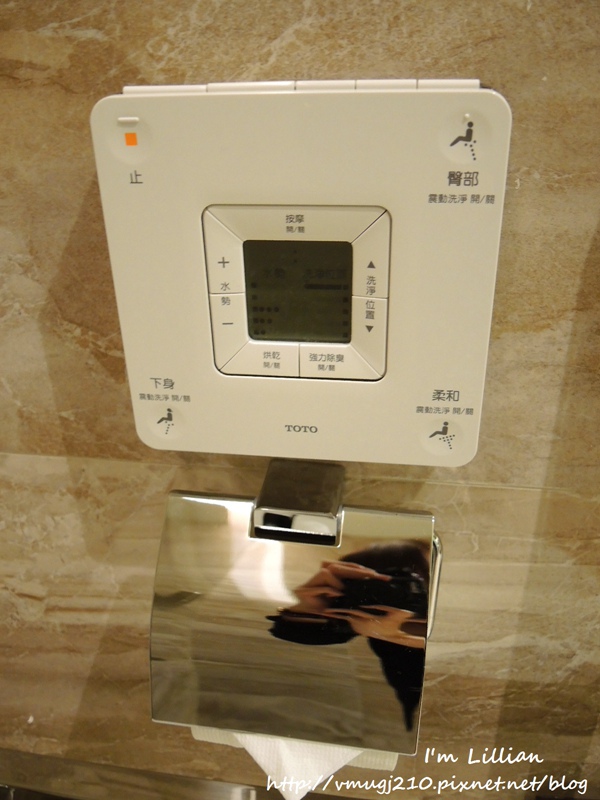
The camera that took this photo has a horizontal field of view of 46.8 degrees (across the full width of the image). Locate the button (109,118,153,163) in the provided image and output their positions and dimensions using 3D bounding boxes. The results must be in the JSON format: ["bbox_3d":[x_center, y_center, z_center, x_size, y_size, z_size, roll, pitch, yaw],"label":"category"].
[{"bbox_3d":[-0.073,-0.112,0.297,0.021,0.021,0.003,3,27,8],"label":"button"}]

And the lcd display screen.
[{"bbox_3d":[-0.001,-0.049,0.317,0.049,0.048,0.003,3,27,8],"label":"lcd display screen"}]

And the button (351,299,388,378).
[{"bbox_3d":[0.032,-0.028,0.322,0.017,0.040,0.004,3,27,8],"label":"button"}]

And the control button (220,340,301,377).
[{"bbox_3d":[-0.020,-0.020,0.335,0.040,0.018,0.004,3,27,8],"label":"control button"}]

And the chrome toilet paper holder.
[{"bbox_3d":[0.001,0.103,0.366,0.140,0.102,0.102,3,27,8],"label":"chrome toilet paper holder"}]

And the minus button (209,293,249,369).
[{"bbox_3d":[-0.033,-0.032,0.332,0.018,0.039,0.004,3,27,8],"label":"minus button"}]

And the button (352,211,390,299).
[{"bbox_3d":[0.031,-0.064,0.304,0.017,0.039,0.004,3,27,8],"label":"button"}]

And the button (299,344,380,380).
[{"bbox_3d":[0.019,-0.018,0.329,0.040,0.018,0.004,3,27,8],"label":"button"}]

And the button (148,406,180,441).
[{"bbox_3d":[-0.069,0.012,0.360,0.020,0.020,0.003,3,27,8],"label":"button"}]

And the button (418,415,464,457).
[{"bbox_3d":[0.070,0.018,0.339,0.021,0.021,0.003,3,27,8],"label":"button"}]

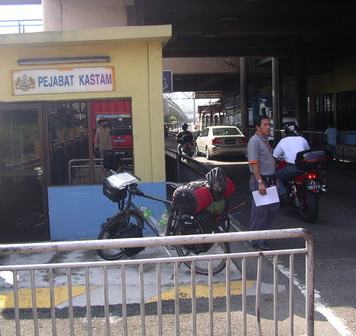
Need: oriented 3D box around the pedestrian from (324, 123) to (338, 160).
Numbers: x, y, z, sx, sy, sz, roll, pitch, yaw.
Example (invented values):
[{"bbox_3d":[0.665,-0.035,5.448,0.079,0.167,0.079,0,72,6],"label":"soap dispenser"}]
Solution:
[{"bbox_3d":[6.282,-1.093,19.600,0.500,1.630,0.380,-2,6,-3],"label":"pedestrian"}]

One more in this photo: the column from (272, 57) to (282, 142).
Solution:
[{"bbox_3d":[4.557,-3.111,22.000,0.400,5.000,0.400,-2,6,-9],"label":"column"}]

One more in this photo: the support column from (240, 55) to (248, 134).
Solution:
[{"bbox_3d":[3.525,-3.481,25.500,0.400,5.100,0.400,-2,6,-9],"label":"support column"}]

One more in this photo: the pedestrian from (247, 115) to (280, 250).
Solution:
[{"bbox_3d":[1.086,0.198,6.120,0.330,1.710,0.480,1,6,22],"label":"pedestrian"}]

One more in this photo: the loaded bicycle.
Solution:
[{"bbox_3d":[-0.100,0.525,5.270,1.760,1.100,0.580,2,6,29],"label":"loaded bicycle"}]

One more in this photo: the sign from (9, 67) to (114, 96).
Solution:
[{"bbox_3d":[-1.559,-1.173,6.480,1.390,0.345,0.050,-2,6,-6],"label":"sign"}]

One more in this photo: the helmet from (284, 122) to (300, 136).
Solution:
[{"bbox_3d":[1.949,-0.650,8.150,0.260,0.270,0.310,-2,6,-9],"label":"helmet"}]

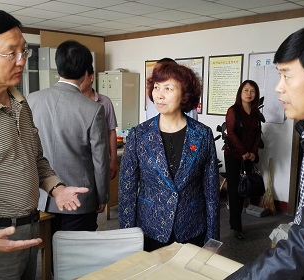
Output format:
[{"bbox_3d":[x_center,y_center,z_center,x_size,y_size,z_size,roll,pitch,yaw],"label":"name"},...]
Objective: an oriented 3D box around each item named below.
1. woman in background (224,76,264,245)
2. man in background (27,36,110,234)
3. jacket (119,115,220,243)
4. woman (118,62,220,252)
[{"bbox_3d":[0.893,0.209,3.761,0.430,1.587,0.330,1,6,-2],"label":"woman in background"},{"bbox_3d":[-0.515,0.291,2.184,0.530,1.704,0.350,3,6,20],"label":"man in background"},{"bbox_3d":[0.083,0.194,1.951,0.520,0.657,0.290,1,6,-4],"label":"jacket"},{"bbox_3d":[0.078,0.391,1.972,0.520,1.571,0.320,1,6,-4],"label":"woman"}]

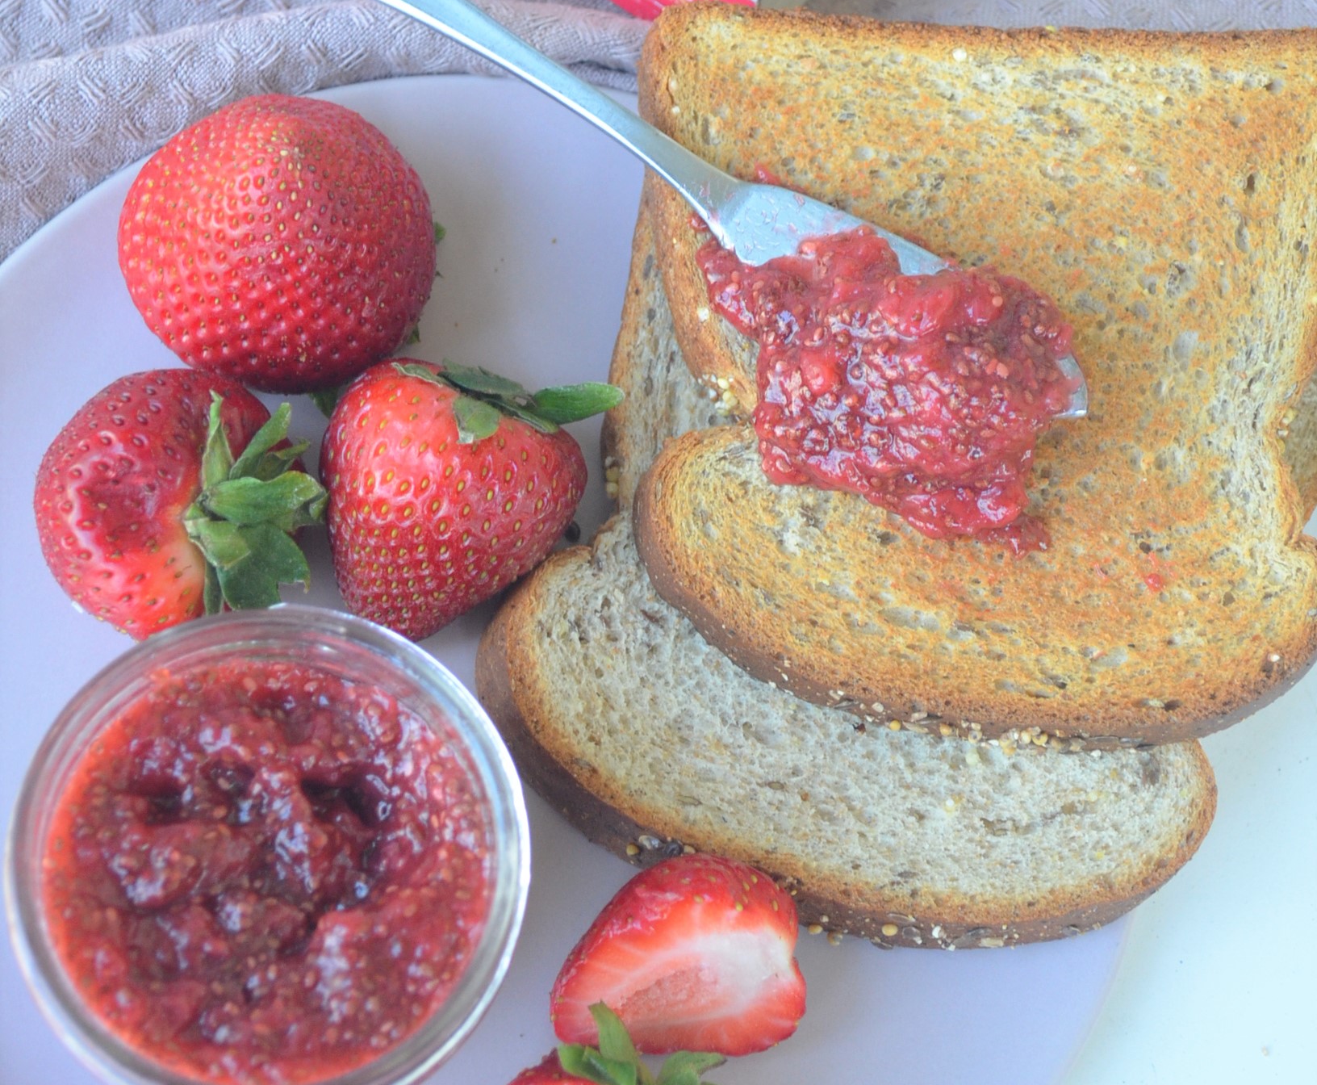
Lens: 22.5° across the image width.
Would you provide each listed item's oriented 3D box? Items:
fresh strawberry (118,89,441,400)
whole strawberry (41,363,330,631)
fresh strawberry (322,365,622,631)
[{"bbox_3d":[-0.057,-0.044,0.495,0.047,0.045,0.047,2,51,-2],"label":"fresh strawberry"},{"bbox_3d":[-0.070,-0.006,0.483,0.042,0.042,0.042,43,65,-44],"label":"whole strawberry"},{"bbox_3d":[-0.028,-0.007,0.492,0.042,0.042,0.041,21,104,-4],"label":"fresh strawberry"}]

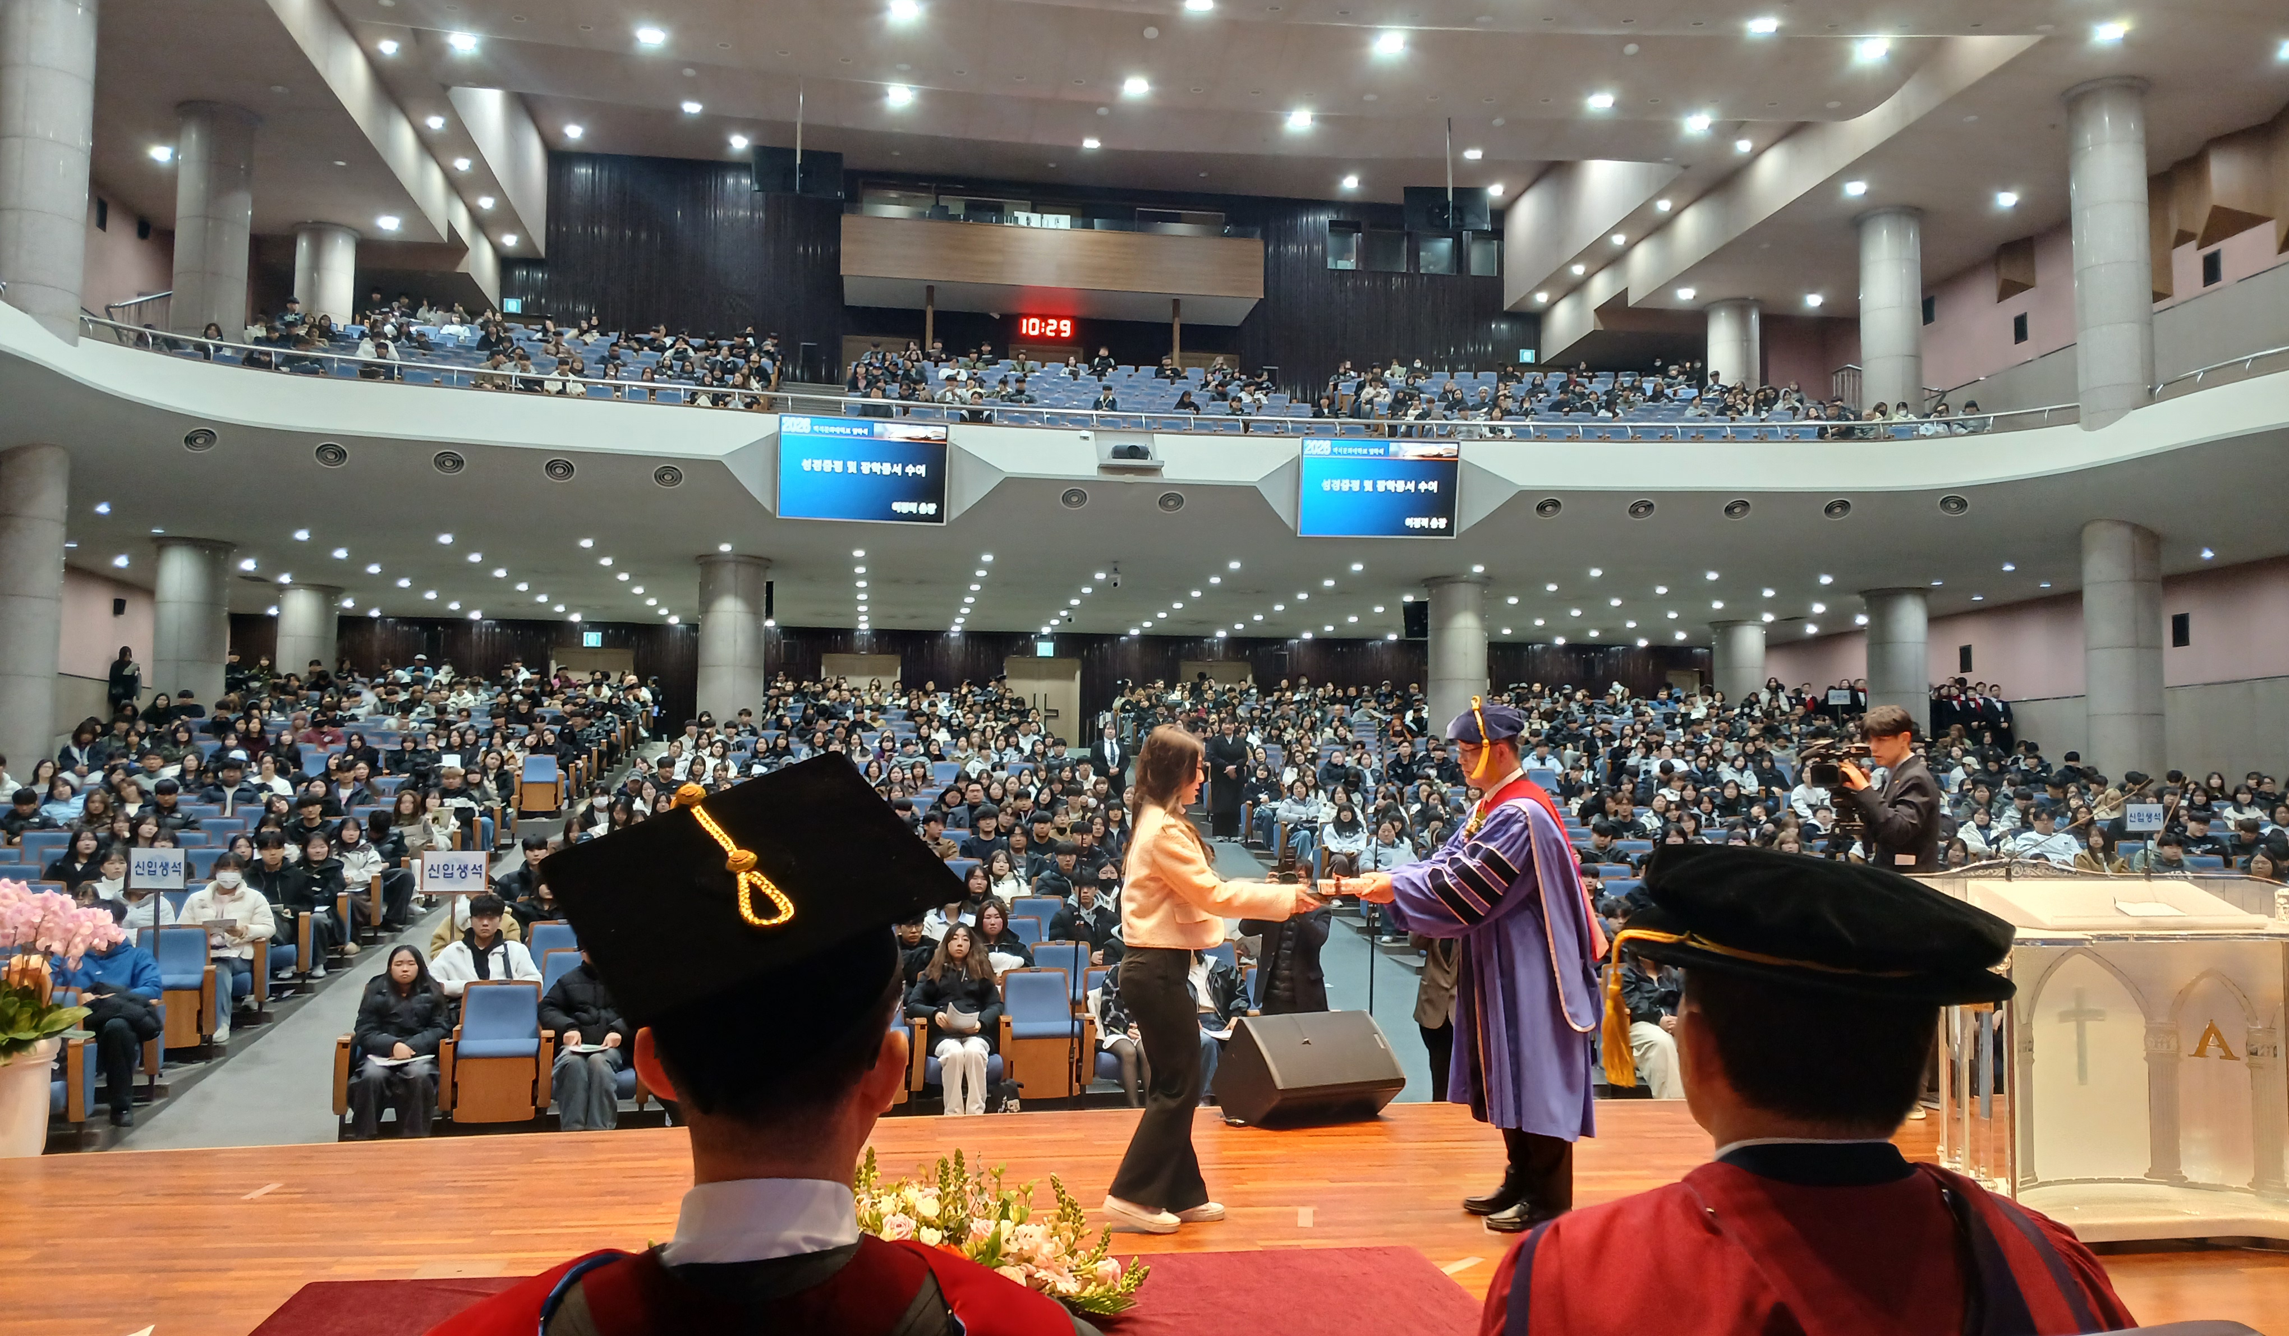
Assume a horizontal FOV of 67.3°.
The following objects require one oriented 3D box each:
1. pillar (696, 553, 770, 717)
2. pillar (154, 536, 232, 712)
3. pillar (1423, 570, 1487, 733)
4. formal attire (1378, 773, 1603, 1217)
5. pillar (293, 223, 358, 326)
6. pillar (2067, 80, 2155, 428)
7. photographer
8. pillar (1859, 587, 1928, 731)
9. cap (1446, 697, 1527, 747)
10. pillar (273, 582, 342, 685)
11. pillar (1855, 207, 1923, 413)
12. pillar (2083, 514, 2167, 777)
[{"bbox_3d":[-6.713,-0.052,27.976,1.100,3.500,1.100,1,-4,-9],"label":"pillar"},{"bbox_3d":[-14.247,-0.176,25.615,1.050,3.380,1.050,1,-4,-9],"label":"pillar"},{"bbox_3d":[5.248,0.309,28.656,1.050,3.500,1.050,1,-4,-9],"label":"pillar"},{"bbox_3d":[1.181,1.094,5.838,0.710,1.430,0.580,1,-4,-10],"label":"formal attire"},{"bbox_3d":[-15.013,-6.655,31.473,1.050,2.620,1.050,1,-4,-9],"label":"pillar"},{"bbox_3d":[14.498,-6.159,25.746,1.100,5.450,1.100,1,-4,-9],"label":"pillar"},{"bbox_3d":[3.241,1.087,7.502,0.520,1.800,0.520,3,-5,-34],"label":"photographer"},{"bbox_3d":[13.068,0.379,29.884,1.050,3.480,1.050,1,-4,-9],"label":"pillar"},{"bbox_3d":[1.178,0.186,5.930,0.265,0.145,0.265,-6,-3,0],"label":"cap"},{"bbox_3d":[-15.089,-0.161,31.008,1.050,2.600,1.050,1,-4,-9],"label":"pillar"},{"bbox_3d":[13.695,-6.251,31.534,1.100,4.300,1.100,1,-4,-9],"label":"pillar"},{"bbox_3d":[14.447,0.202,25.313,1.030,4.600,1.030,1,-4,-9],"label":"pillar"}]

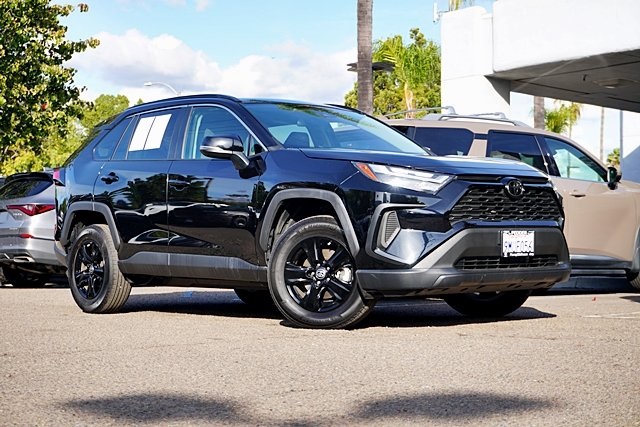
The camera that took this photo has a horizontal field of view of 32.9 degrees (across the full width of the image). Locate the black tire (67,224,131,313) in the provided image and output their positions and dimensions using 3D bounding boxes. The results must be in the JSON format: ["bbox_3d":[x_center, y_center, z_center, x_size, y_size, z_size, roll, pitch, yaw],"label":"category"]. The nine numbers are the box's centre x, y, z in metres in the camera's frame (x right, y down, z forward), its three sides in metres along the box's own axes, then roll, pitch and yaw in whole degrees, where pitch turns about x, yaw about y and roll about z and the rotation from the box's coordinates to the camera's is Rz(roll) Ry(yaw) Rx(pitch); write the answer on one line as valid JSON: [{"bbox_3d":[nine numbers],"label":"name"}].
[{"bbox_3d":[-1.804,0.454,8.865,0.230,0.715,0.715,1,-2,-43],"label":"black tire"}]

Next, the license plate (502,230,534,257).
[{"bbox_3d":[1.240,0.191,6.761,0.310,0.160,0.020,1,-2,-43],"label":"license plate"}]

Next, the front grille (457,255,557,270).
[{"bbox_3d":[1.208,0.311,6.793,1.000,0.085,0.090,1,-2,-43],"label":"front grille"}]

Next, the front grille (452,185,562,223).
[{"bbox_3d":[1.207,-0.064,6.848,1.150,0.235,0.110,1,-2,-43],"label":"front grille"}]

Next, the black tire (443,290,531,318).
[{"bbox_3d":[1.213,0.396,8.024,0.700,0.710,0.235,-1,-2,23],"label":"black tire"}]

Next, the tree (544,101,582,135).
[{"bbox_3d":[13.341,-2.042,59.876,2.600,8.420,2.600,-1,-2,13],"label":"tree"}]

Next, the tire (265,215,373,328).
[{"bbox_3d":[0.024,0.379,6.893,0.715,0.715,0.230,-1,-2,12],"label":"tire"}]

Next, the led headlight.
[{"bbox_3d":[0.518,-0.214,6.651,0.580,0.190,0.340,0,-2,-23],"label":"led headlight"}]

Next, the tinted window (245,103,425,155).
[{"bbox_3d":[0.100,-0.593,8.010,1.420,0.120,0.807,1,30,-43],"label":"tinted window"}]

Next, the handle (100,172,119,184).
[{"bbox_3d":[-1.665,-0.273,8.633,0.060,0.075,0.225,1,-2,-43],"label":"handle"}]

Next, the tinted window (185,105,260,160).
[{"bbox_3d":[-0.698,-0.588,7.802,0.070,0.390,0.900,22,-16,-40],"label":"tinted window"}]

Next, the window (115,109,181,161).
[{"bbox_3d":[-1.347,-0.603,8.470,0.050,0.409,0.760,28,-20,-39],"label":"window"}]

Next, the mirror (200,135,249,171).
[{"bbox_3d":[-0.655,-0.413,7.459,0.250,0.210,0.220,1,-2,-43],"label":"mirror"}]

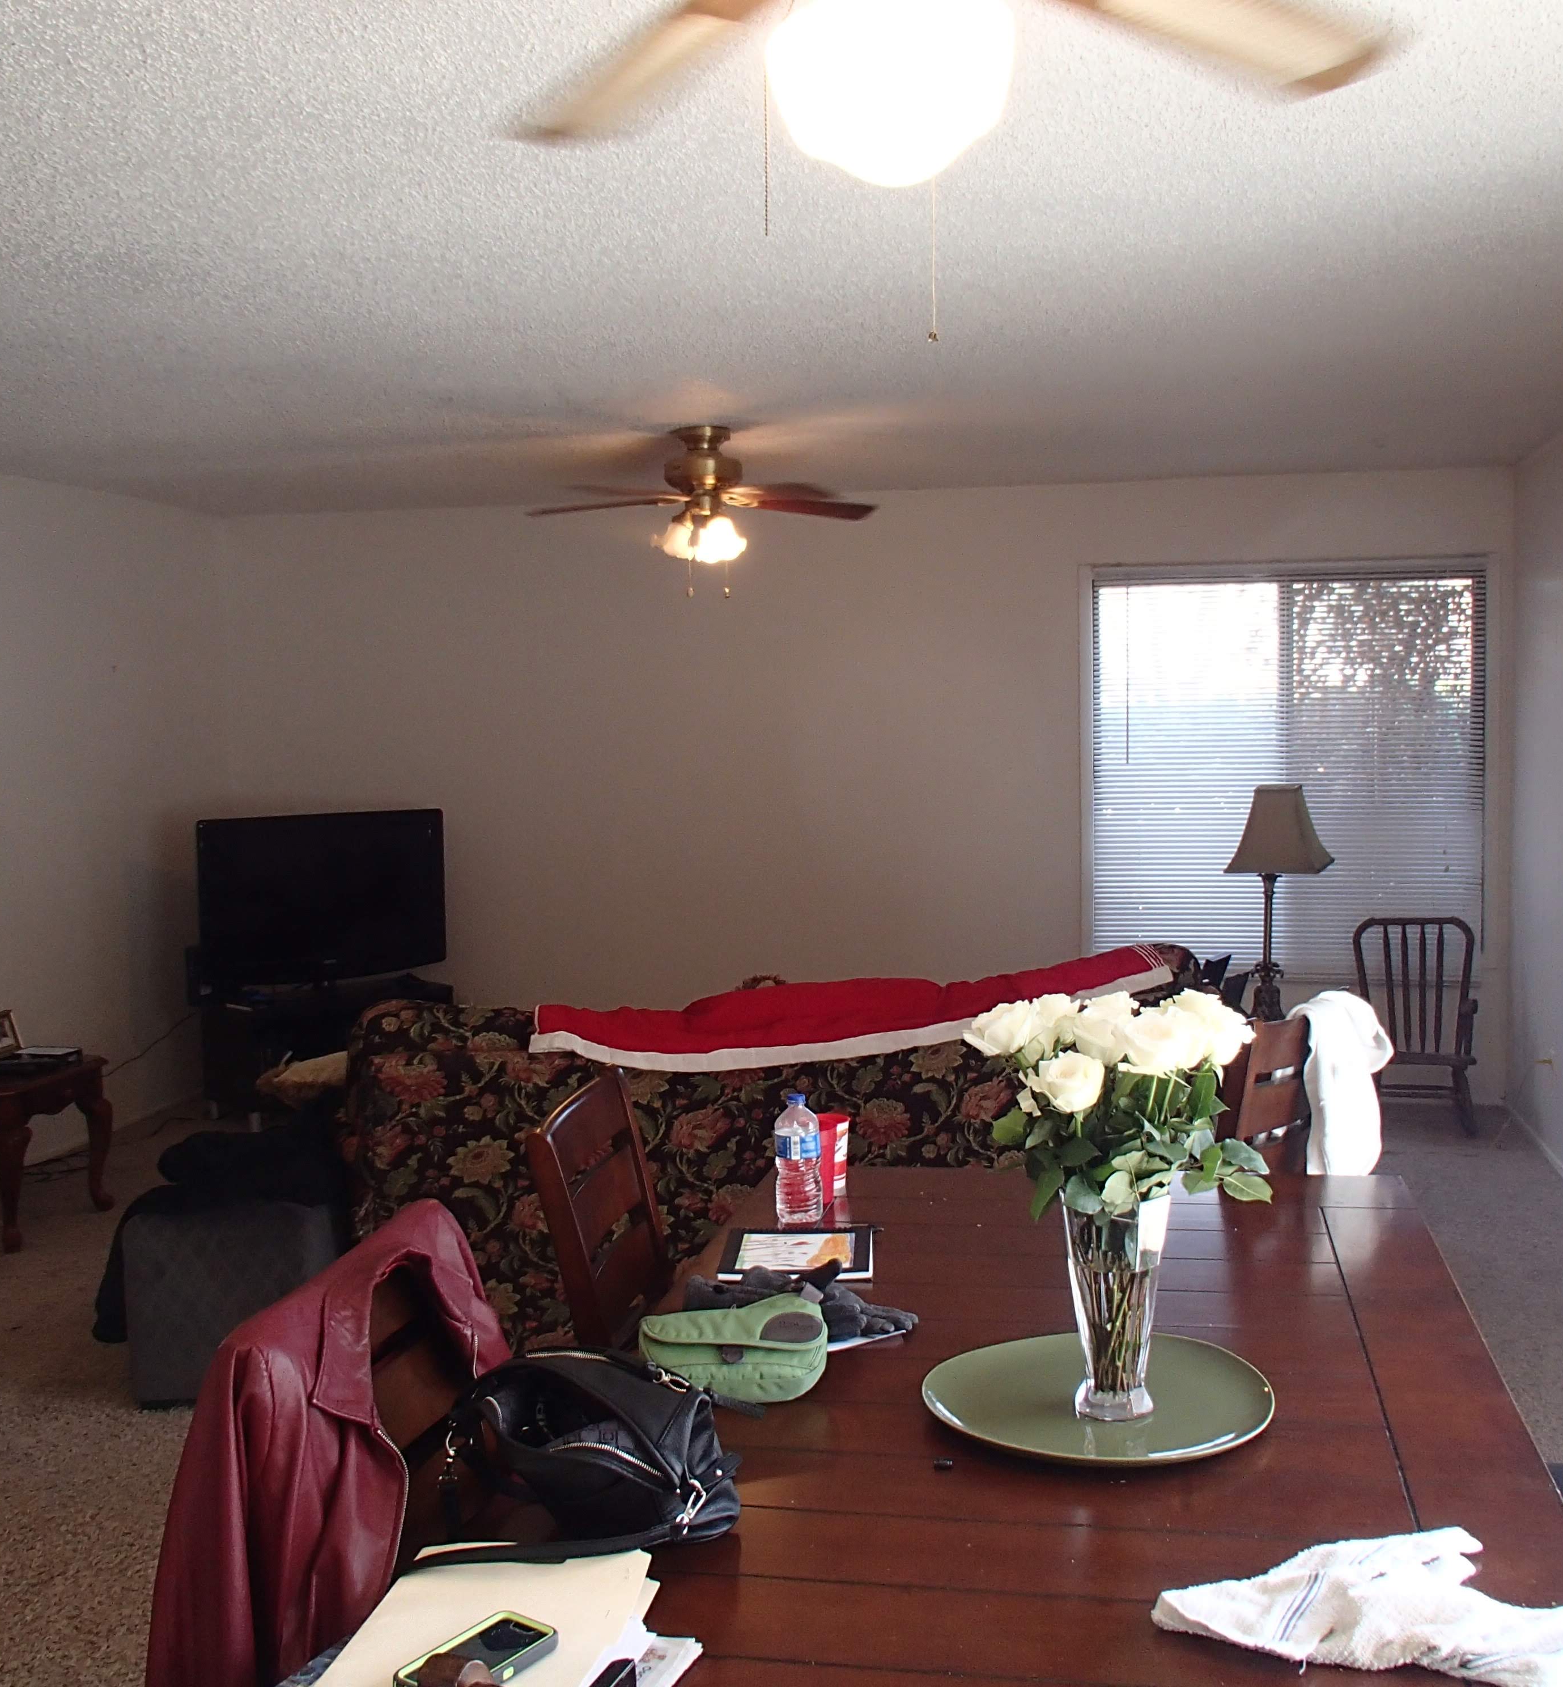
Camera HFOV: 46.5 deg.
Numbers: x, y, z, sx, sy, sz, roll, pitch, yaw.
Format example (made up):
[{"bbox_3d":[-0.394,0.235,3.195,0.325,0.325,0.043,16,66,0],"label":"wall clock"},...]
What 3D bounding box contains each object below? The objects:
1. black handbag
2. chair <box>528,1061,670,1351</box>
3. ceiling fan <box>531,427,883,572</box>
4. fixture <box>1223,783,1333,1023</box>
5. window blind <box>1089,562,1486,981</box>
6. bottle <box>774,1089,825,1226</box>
[{"bbox_3d":[-0.183,0.584,1.824,0.310,0.155,0.210,1,4,24],"label":"black handbag"},{"bbox_3d":[-0.014,0.867,2.638,0.580,0.990,0.475,0,4,8],"label":"chair"},{"bbox_3d":[-0.236,-1.064,5.579,1.090,0.416,1.090,0,4,12],"label":"ceiling fan"},{"bbox_3d":[1.367,0.217,5.026,0.260,0.760,0.260,1,4,24],"label":"fixture"},{"bbox_3d":[1.948,-0.273,7.048,1.485,1.610,0.050,0,4,12],"label":"window blind"},{"bbox_3d":[0.026,0.481,2.796,0.070,0.192,0.070,0,4,12],"label":"bottle"}]

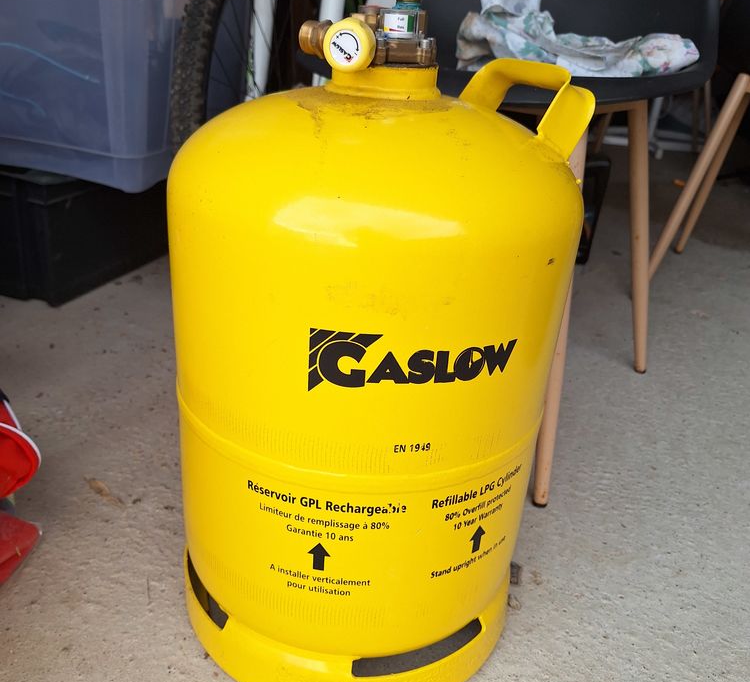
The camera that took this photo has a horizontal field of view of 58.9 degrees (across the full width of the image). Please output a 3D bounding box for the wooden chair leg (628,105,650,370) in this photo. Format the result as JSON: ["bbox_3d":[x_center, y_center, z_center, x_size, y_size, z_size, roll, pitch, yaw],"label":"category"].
[{"bbox_3d":[0.411,-0.141,1.027,0.028,0.447,0.028,-9,27,6],"label":"wooden chair leg"}]

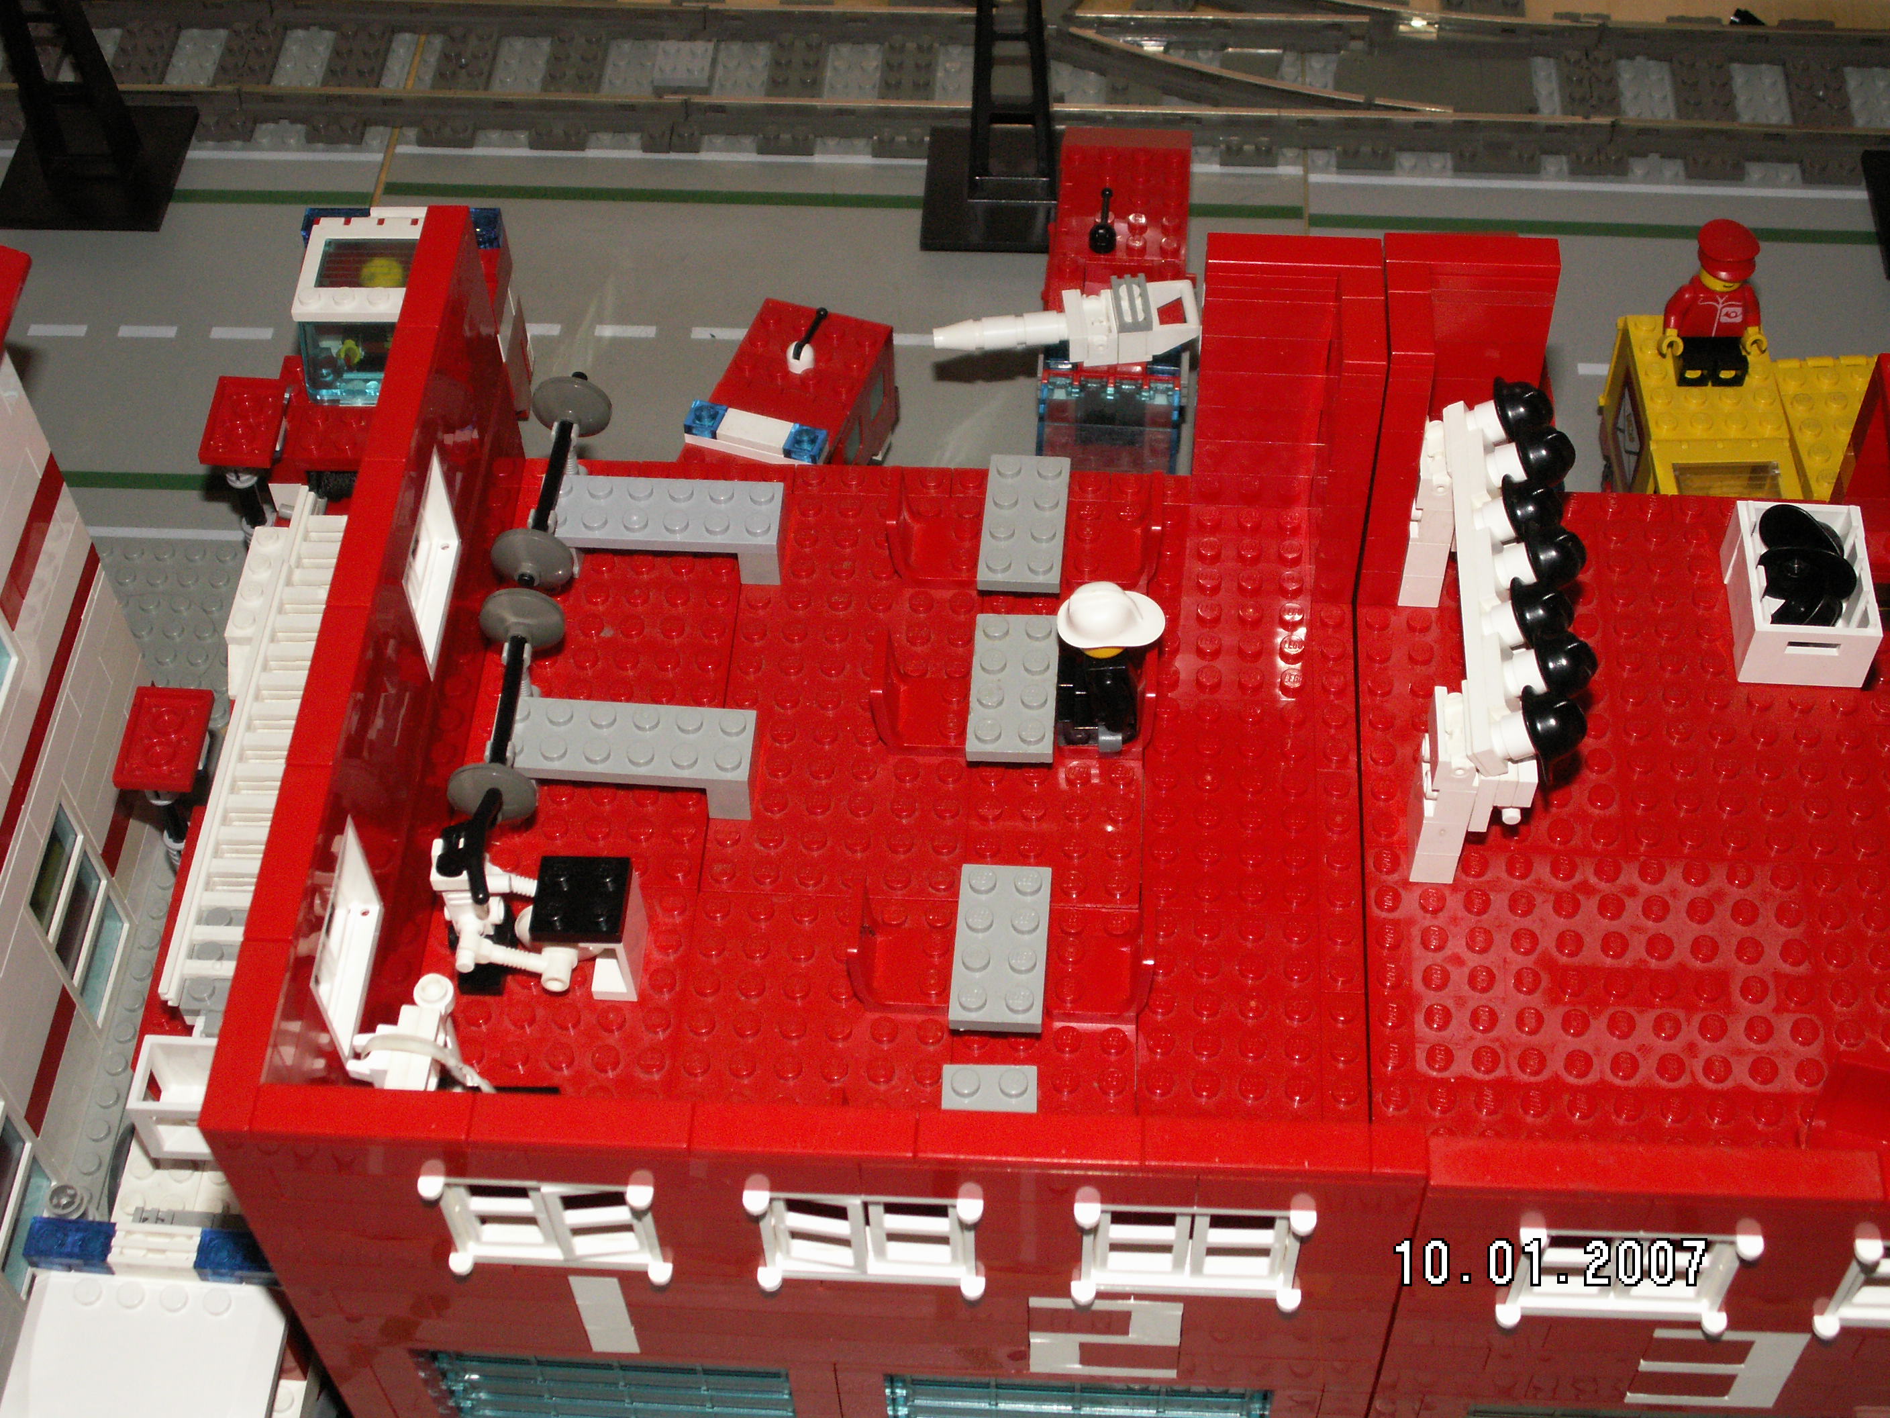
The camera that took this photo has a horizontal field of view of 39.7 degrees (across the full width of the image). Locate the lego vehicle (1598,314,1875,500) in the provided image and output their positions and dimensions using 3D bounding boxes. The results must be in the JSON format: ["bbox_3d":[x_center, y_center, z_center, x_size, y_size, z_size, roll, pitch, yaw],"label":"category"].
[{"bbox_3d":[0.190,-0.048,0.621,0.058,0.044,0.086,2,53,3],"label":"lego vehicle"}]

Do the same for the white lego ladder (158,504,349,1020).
[{"bbox_3d":[-0.136,0.006,0.557,0.028,0.009,0.136,2,53,3],"label":"white lego ladder"}]

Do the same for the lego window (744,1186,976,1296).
[{"bbox_3d":[-0.011,0.076,0.387,0.034,0.029,0.011,2,53,3],"label":"lego window"}]

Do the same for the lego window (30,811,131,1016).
[{"bbox_3d":[-0.184,0.043,0.549,0.008,0.054,0.029,2,53,4],"label":"lego window"}]

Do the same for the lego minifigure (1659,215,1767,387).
[{"bbox_3d":[0.174,-0.089,0.586,0.025,0.043,0.013,-3,53,5],"label":"lego minifigure"}]

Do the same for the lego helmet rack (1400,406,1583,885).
[{"bbox_3d":[0.100,-0.016,0.477,0.029,0.050,0.089,2,53,3],"label":"lego helmet rack"}]

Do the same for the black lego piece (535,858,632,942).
[{"bbox_3d":[-0.062,0.032,0.450,0.016,0.005,0.016,2,53,3],"label":"black lego piece"}]

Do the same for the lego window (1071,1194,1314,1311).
[{"bbox_3d":[0.036,0.078,0.384,0.034,0.029,0.011,2,53,3],"label":"lego window"}]

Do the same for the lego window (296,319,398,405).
[{"bbox_3d":[-0.125,-0.082,0.604,0.047,0.019,0.016,2,53,4],"label":"lego window"}]

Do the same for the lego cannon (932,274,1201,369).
[{"bbox_3d":[0.028,-0.088,0.599,0.060,0.014,0.016,-5,53,-2],"label":"lego cannon"}]

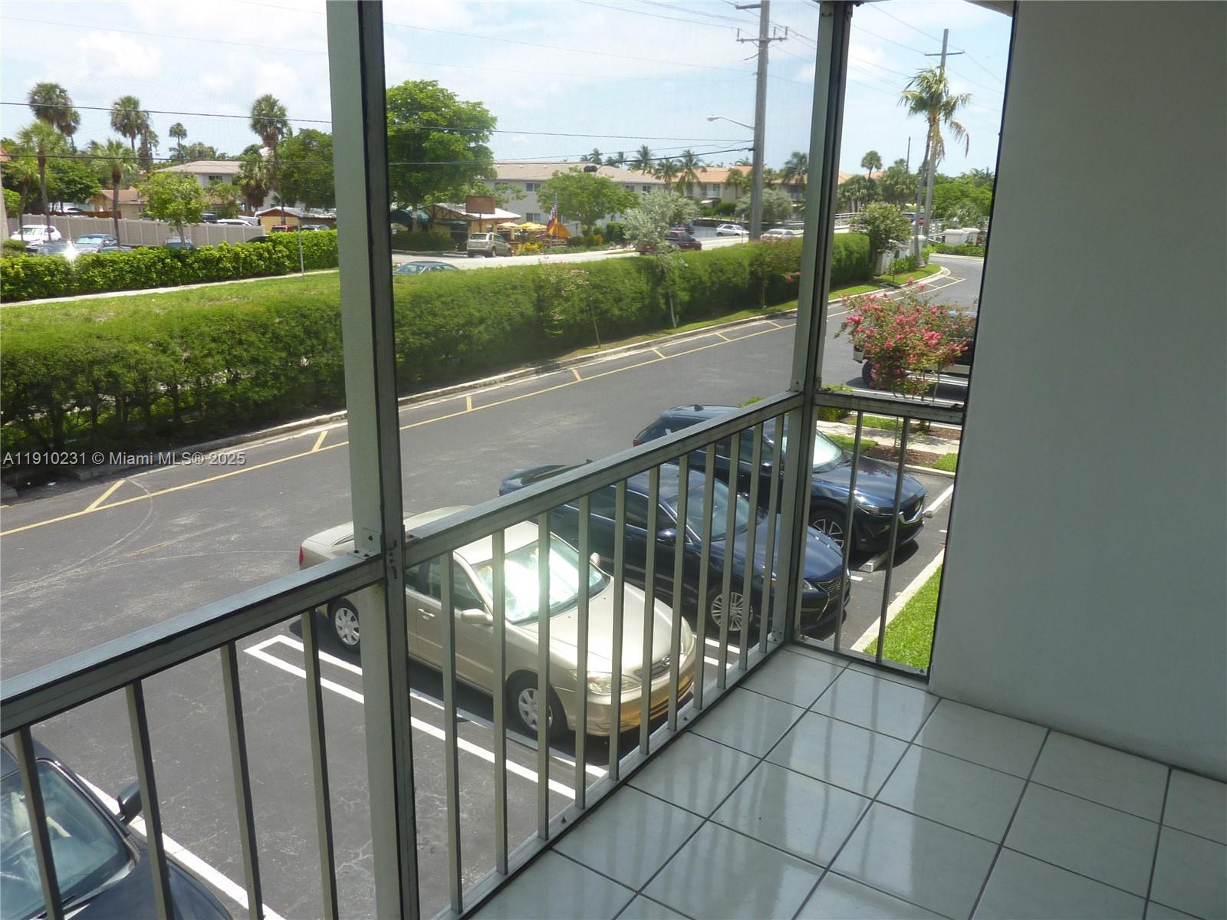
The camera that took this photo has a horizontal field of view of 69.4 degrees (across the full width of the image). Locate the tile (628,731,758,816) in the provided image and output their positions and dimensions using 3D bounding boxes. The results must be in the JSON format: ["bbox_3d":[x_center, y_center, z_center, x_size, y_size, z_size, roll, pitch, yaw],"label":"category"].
[{"bbox_3d":[0.233,0.883,2.496,0.247,0.010,0.319,12,18,33],"label":"tile"}]

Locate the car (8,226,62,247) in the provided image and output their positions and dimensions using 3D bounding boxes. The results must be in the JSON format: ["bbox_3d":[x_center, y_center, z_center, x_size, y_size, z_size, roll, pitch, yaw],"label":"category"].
[{"bbox_3d":[-43.017,-16.493,66.000,1.830,1.630,4.450,-1,16,-7],"label":"car"}]

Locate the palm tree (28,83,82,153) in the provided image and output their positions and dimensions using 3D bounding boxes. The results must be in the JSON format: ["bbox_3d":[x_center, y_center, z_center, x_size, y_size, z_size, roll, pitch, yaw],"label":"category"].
[{"bbox_3d":[-51.711,-27.918,83.096,4.600,13.800,4.400,-9,19,-30],"label":"palm tree"}]

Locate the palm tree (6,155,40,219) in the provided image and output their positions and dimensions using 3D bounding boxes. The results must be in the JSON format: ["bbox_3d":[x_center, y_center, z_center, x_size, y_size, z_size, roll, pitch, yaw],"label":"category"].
[{"bbox_3d":[-36.737,-15.818,55.175,2.400,6.140,2.400,-9,18,-32],"label":"palm tree"}]

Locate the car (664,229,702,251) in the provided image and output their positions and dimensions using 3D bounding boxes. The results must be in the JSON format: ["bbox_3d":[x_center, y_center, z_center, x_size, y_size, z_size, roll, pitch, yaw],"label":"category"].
[{"bbox_3d":[4.192,-15.292,62.000,1.850,1.680,4.700,13,20,35],"label":"car"}]

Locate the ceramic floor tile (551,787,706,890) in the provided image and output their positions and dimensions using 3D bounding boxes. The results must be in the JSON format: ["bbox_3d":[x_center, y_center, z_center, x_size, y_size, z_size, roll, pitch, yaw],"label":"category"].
[{"bbox_3d":[0.041,0.951,2.254,0.282,0.010,0.317,11,19,34],"label":"ceramic floor tile"}]

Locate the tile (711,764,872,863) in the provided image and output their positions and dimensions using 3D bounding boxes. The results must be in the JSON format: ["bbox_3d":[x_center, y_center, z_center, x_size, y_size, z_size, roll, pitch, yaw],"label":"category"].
[{"bbox_3d":[0.473,0.930,2.345,0.319,0.010,0.319,12,18,33],"label":"tile"}]

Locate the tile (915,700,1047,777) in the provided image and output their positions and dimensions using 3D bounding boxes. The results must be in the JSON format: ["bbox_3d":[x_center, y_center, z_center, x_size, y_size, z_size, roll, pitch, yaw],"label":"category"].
[{"bbox_3d":[1.103,0.835,2.662,0.317,0.010,0.317,11,19,34],"label":"tile"}]

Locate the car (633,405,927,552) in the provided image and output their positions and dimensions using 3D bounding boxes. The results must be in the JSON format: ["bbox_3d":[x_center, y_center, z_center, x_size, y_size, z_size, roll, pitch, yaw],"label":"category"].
[{"bbox_3d":[2.586,0.193,14.169,4.570,1.690,1.880,12,19,34],"label":"car"}]

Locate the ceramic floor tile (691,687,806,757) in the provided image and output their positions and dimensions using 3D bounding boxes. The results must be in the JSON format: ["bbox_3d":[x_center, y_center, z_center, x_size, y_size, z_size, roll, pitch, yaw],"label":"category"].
[{"bbox_3d":[0.408,0.790,2.666,0.245,0.010,0.310,10,18,34],"label":"ceramic floor tile"}]

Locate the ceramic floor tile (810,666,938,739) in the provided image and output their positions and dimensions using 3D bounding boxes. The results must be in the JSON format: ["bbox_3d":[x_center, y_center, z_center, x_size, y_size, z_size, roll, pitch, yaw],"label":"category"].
[{"bbox_3d":[0.842,0.788,2.841,0.317,0.010,0.317,11,19,34],"label":"ceramic floor tile"}]

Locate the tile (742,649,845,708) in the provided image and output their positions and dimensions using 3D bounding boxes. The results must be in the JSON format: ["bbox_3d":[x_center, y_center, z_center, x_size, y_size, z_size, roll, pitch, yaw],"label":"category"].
[{"bbox_3d":[0.615,0.746,3.020,0.238,0.010,0.319,12,18,33],"label":"tile"}]

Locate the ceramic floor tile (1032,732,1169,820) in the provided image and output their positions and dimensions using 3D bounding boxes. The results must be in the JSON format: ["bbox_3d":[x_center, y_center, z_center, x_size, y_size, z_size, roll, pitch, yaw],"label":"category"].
[{"bbox_3d":[1.323,0.855,2.408,0.307,0.010,0.301,10,18,34],"label":"ceramic floor tile"}]

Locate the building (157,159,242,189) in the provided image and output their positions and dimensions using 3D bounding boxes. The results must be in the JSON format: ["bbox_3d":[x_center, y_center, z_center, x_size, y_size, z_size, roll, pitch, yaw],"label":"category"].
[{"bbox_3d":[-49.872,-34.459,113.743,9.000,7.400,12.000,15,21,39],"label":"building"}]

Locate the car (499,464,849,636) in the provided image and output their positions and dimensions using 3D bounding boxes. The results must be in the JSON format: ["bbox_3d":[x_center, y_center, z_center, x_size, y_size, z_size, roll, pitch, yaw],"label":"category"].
[{"bbox_3d":[0.701,0.945,11.747,4.900,1.460,1.850,12,19,34],"label":"car"}]

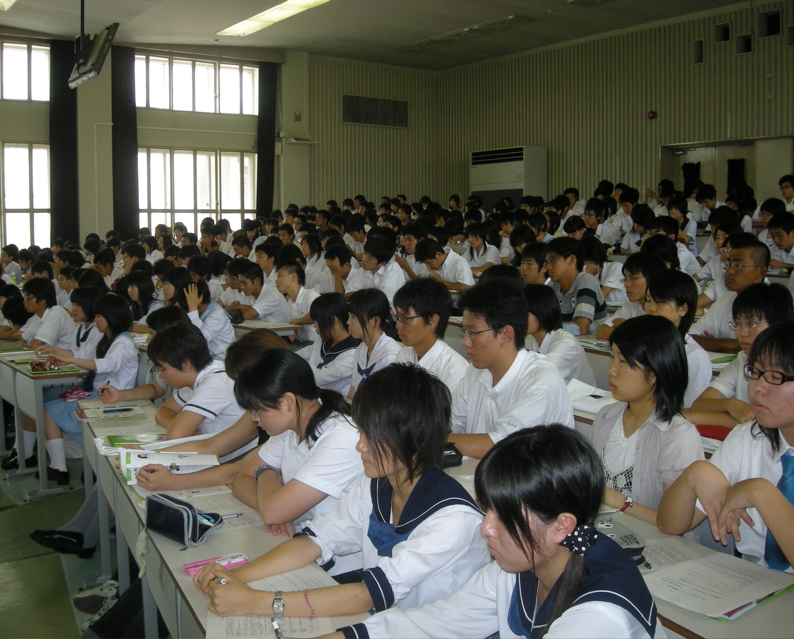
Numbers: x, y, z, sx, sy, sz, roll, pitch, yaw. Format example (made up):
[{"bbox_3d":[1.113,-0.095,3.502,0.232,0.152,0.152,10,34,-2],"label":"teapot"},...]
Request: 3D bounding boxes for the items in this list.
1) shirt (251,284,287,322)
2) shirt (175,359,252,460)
[{"bbox_3d":[-0.947,-0.008,6.550,0.370,0.540,0.440,-4,5,-35],"label":"shirt"},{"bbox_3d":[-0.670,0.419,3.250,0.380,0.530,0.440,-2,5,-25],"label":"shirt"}]

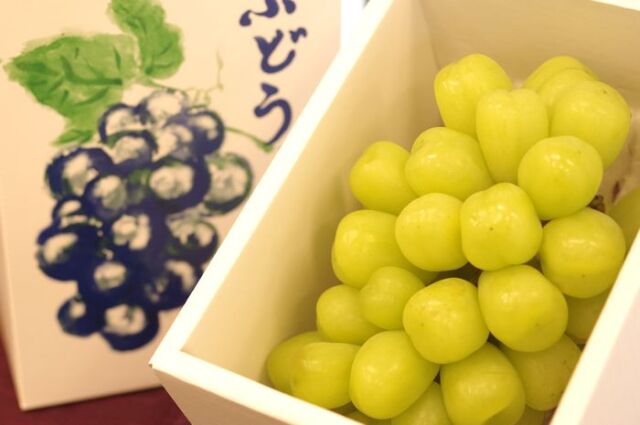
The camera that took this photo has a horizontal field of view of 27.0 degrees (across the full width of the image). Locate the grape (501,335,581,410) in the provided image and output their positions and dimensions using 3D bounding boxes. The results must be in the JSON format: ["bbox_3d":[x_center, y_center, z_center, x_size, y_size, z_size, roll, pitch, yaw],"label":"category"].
[{"bbox_3d":[0.077,0.056,0.472,0.029,0.029,0.029,-2,25,0],"label":"grape"}]

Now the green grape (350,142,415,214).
[{"bbox_3d":[0.025,-0.013,0.503,0.028,0.029,0.028,-2,25,0],"label":"green grape"}]

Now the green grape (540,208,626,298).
[{"bbox_3d":[0.089,0.014,0.448,0.029,0.030,0.029,0,32,0],"label":"green grape"}]

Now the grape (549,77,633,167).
[{"bbox_3d":[0.096,-0.031,0.470,0.028,0.030,0.030,0,32,0],"label":"grape"}]

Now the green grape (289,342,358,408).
[{"bbox_3d":[0.003,0.058,0.476,0.028,0.025,0.026,0,32,0],"label":"green grape"}]

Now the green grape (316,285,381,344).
[{"bbox_3d":[0.011,0.038,0.503,0.026,0.025,0.026,-2,25,0],"label":"green grape"}]

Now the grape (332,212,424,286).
[{"bbox_3d":[0.020,0.013,0.470,0.030,0.028,0.028,0,32,0],"label":"grape"}]

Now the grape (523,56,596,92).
[{"bbox_3d":[0.094,-0.046,0.508,0.028,0.028,0.029,0,32,0],"label":"grape"}]

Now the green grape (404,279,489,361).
[{"bbox_3d":[0.042,0.036,0.440,0.029,0.029,0.029,0,32,0],"label":"green grape"}]

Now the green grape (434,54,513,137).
[{"bbox_3d":[0.058,-0.044,0.502,0.029,0.031,0.029,-2,25,0],"label":"green grape"}]

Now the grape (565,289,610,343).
[{"bbox_3d":[0.096,0.034,0.474,0.027,0.028,0.028,0,32,0],"label":"grape"}]

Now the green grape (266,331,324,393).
[{"bbox_3d":[-0.006,0.055,0.487,0.027,0.024,0.025,-1,27,0],"label":"green grape"}]

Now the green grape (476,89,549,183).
[{"bbox_3d":[0.070,-0.027,0.481,0.027,0.034,0.029,-2,25,0],"label":"green grape"}]

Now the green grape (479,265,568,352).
[{"bbox_3d":[0.069,0.032,0.450,0.030,0.029,0.030,-2,25,0],"label":"green grape"}]

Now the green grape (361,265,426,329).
[{"bbox_3d":[0.027,0.031,0.488,0.025,0.026,0.026,-2,25,0],"label":"green grape"}]

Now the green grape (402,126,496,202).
[{"bbox_3d":[0.048,-0.017,0.490,0.031,0.029,0.029,-2,25,0],"label":"green grape"}]

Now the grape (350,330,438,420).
[{"bbox_3d":[0.026,0.055,0.452,0.029,0.029,0.029,0,32,0],"label":"grape"}]

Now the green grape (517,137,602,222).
[{"bbox_3d":[0.084,-0.012,0.463,0.029,0.029,0.030,-2,25,0],"label":"green grape"}]

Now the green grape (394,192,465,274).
[{"bbox_3d":[0.040,0.007,0.473,0.028,0.029,0.029,-2,25,0],"label":"green grape"}]

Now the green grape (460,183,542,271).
[{"bbox_3d":[0.062,0.005,0.450,0.028,0.029,0.029,0,32,0],"label":"green grape"}]

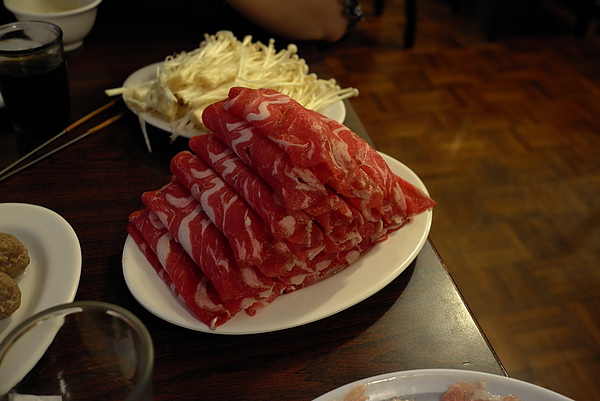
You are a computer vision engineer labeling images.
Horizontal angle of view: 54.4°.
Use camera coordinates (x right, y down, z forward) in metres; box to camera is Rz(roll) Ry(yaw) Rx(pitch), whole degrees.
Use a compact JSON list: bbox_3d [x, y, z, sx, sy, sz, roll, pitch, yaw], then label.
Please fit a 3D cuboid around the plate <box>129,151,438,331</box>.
[{"bbox_3d":[-0.010,0.026,0.492,0.278,0.027,0.200,-25,50,-30],"label":"plate"}]

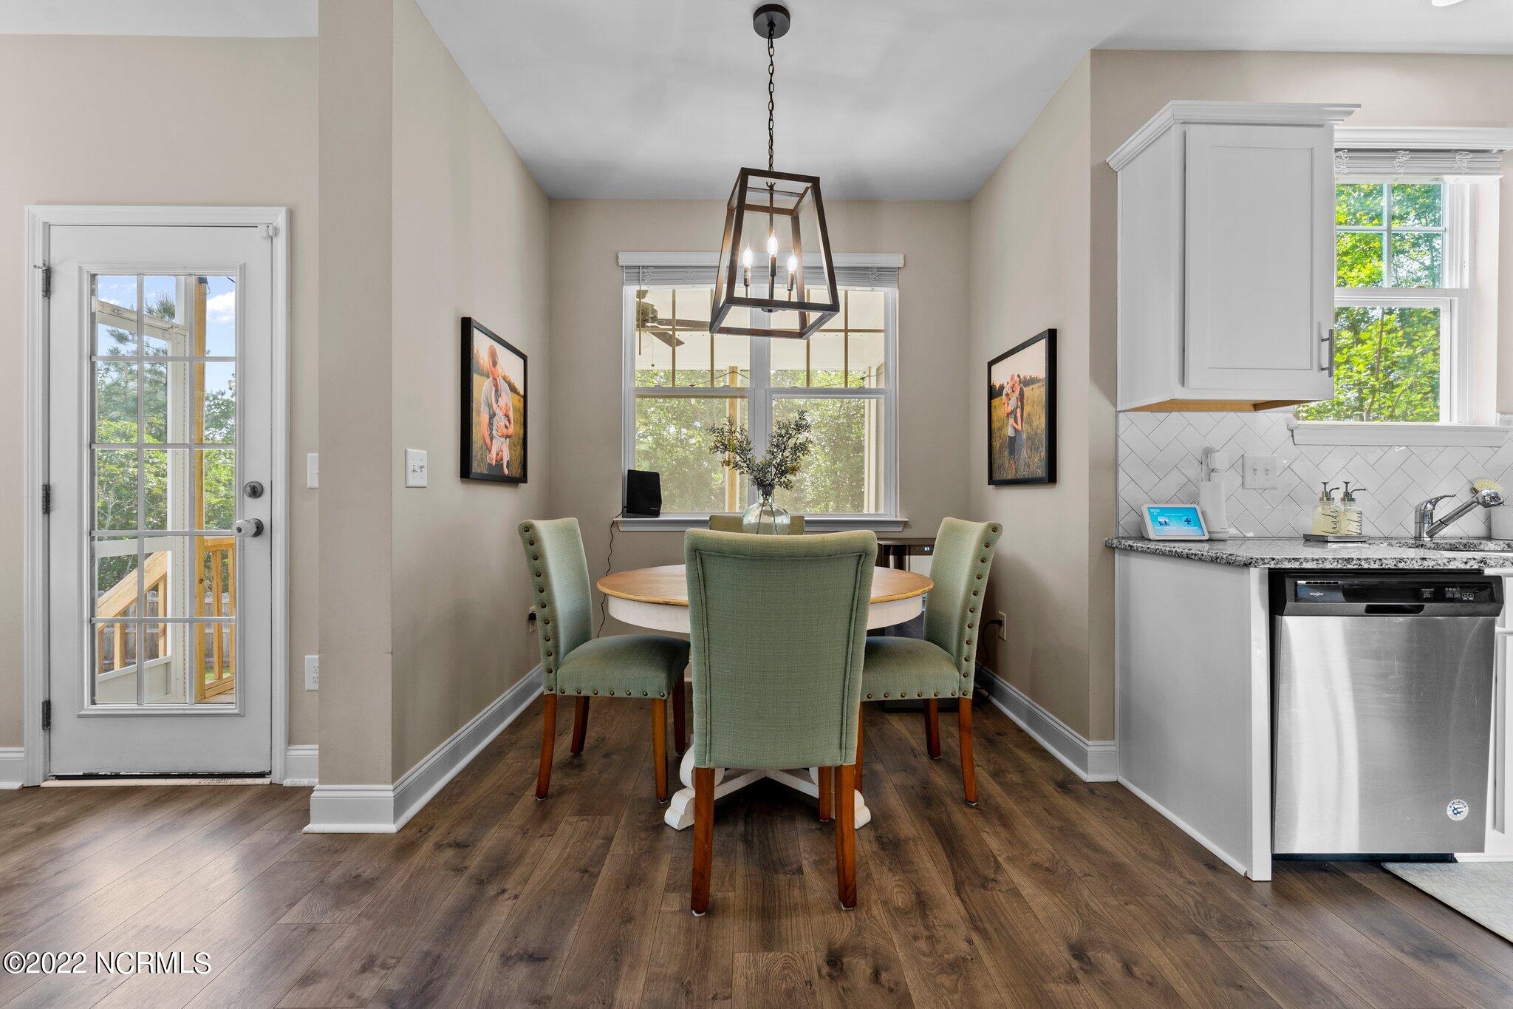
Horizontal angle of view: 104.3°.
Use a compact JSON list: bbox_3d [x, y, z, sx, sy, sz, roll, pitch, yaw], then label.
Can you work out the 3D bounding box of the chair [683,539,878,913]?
[{"bbox_3d":[0.052,0.547,1.706,0.470,0.975,0.555,0,1,-2],"label":"chair"}]

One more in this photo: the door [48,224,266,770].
[{"bbox_3d":[-2.195,-0.007,2.190,0.806,2.015,0.055,0,1,-1],"label":"door"}]

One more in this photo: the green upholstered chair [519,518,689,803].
[{"bbox_3d":[-0.546,0.542,2.240,0.555,0.975,0.470,0,1,2],"label":"green upholstered chair"}]

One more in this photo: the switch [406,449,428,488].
[{"bbox_3d":[-1.156,-0.120,2.018,0.015,0.128,0.125,0,0,-1],"label":"switch"}]

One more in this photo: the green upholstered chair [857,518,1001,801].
[{"bbox_3d":[0.535,0.543,2.206,0.555,0.975,0.470,0,1,-3],"label":"green upholstered chair"}]

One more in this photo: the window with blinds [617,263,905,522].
[{"bbox_3d":[0.025,-0.668,3.399,1.600,1.475,0.110,0,0,-1],"label":"window with blinds"}]

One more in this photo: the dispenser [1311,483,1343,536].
[{"bbox_3d":[2.044,0.018,2.101,0.076,0.190,0.090,0,0,-4],"label":"dispenser"}]

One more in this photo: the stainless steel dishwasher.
[{"bbox_3d":[1.720,0.591,1.899,0.607,0.853,0.610,0,1,-1],"label":"stainless steel dishwasher"}]

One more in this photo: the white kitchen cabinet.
[{"bbox_3d":[1.634,-0.817,2.057,0.615,0.950,0.342,0,0,-1],"label":"white kitchen cabinet"}]

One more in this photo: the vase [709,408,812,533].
[{"bbox_3d":[0.016,-0.033,2.250,0.400,0.620,0.300,0,0,-1],"label":"vase"}]

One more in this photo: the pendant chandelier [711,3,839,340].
[{"bbox_3d":[0.050,-1.169,2.061,0.370,1.090,0.370,0,1,-13],"label":"pendant chandelier"}]

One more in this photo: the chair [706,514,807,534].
[{"bbox_3d":[0.012,0.538,2.686,0.470,0.975,0.555,0,1,-1],"label":"chair"}]

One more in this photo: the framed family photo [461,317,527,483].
[{"bbox_3d":[-1.154,-0.422,2.629,0.037,0.636,0.607,0,0,-1],"label":"framed family photo"}]

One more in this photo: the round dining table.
[{"bbox_3d":[0.036,0.658,2.233,1.220,0.762,1.220,0,0,0],"label":"round dining table"}]

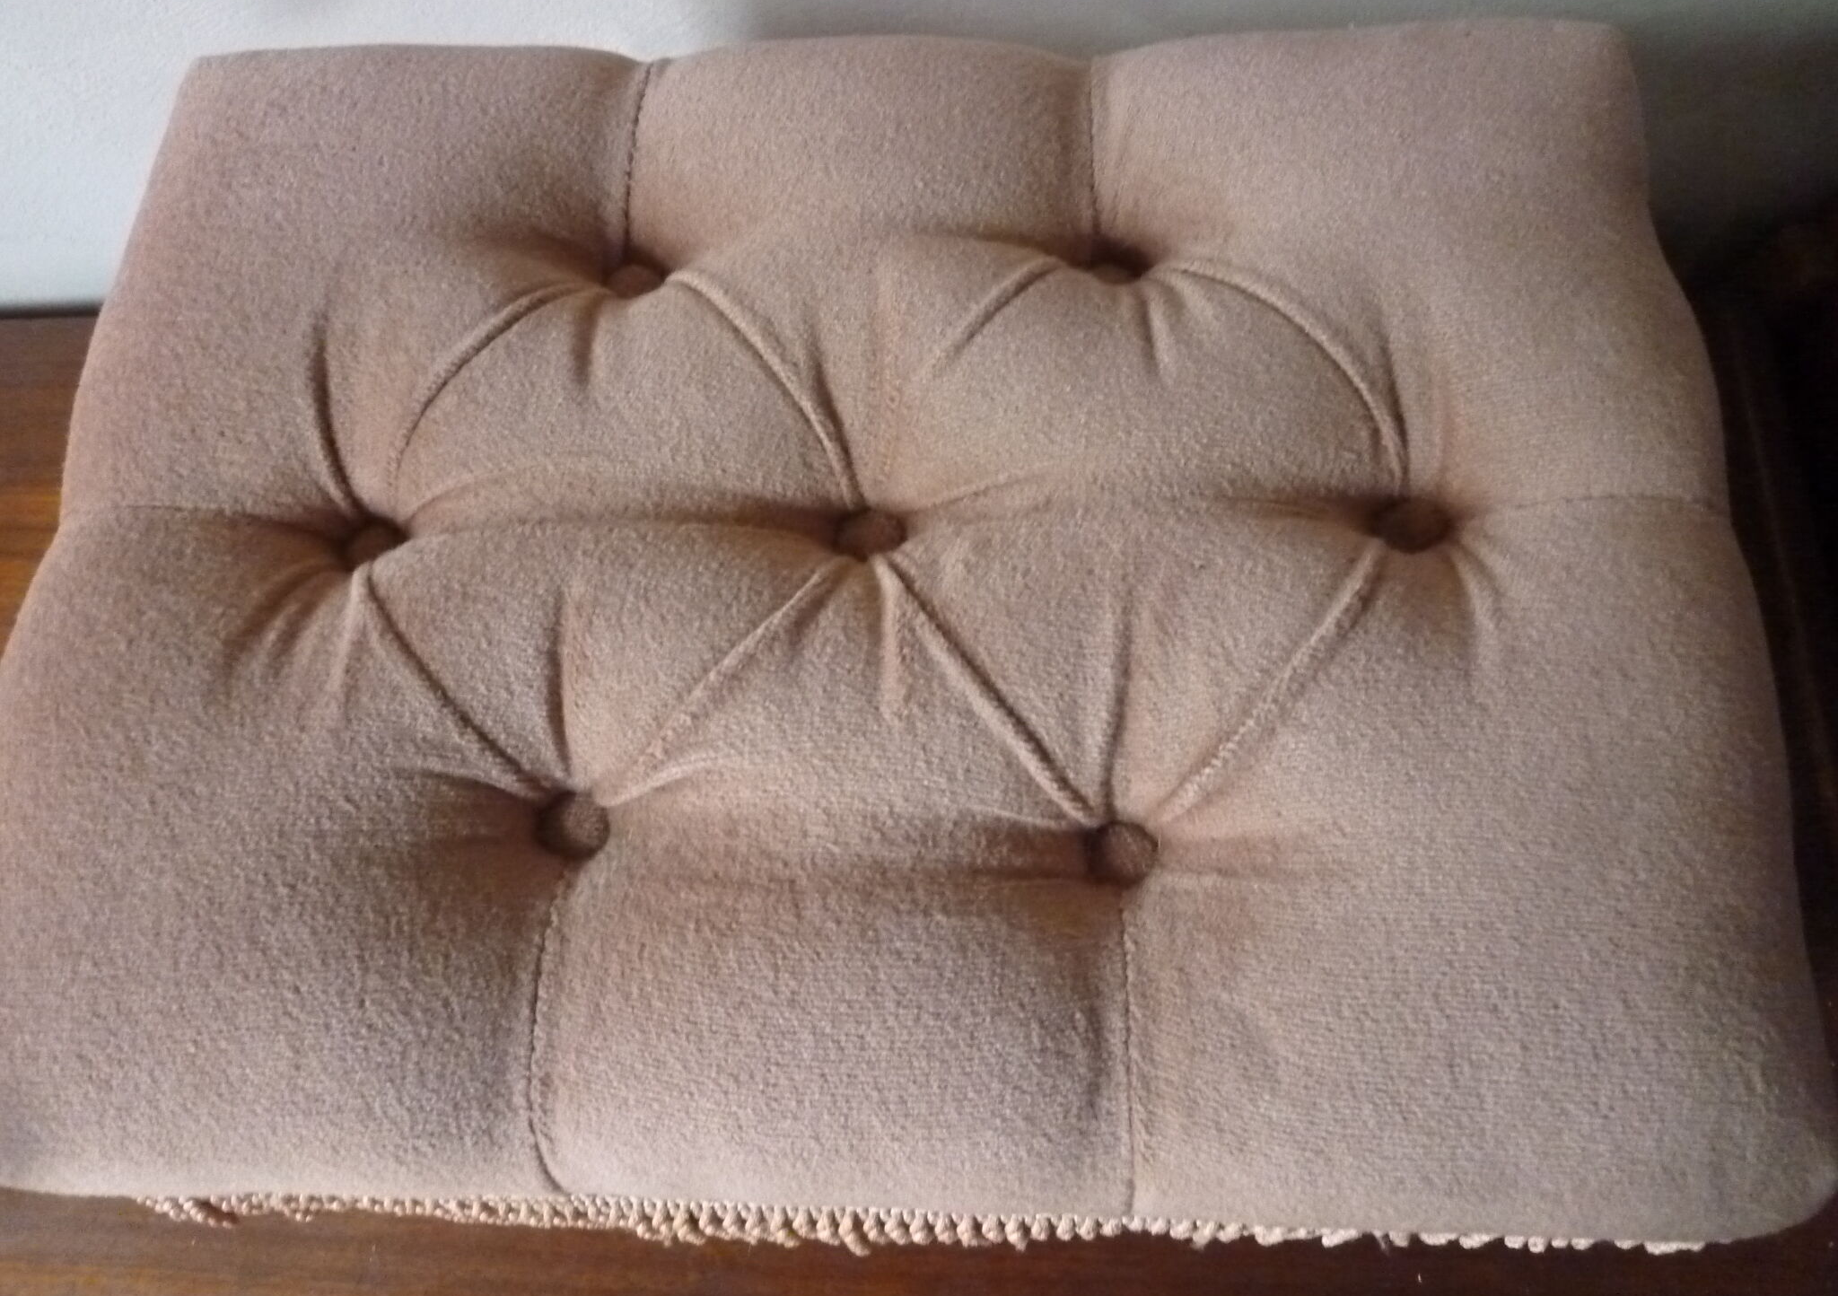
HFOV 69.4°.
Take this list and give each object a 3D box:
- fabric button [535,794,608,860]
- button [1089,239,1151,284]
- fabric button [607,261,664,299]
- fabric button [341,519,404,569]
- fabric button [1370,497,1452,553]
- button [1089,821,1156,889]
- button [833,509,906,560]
[{"bbox_3d":[-0.093,0.048,0.356,0.020,0.008,0.020,0,69,9],"label":"fabric button"},{"bbox_3d":[0.058,-0.111,0.384,0.020,0.008,0.020,0,69,9],"label":"button"},{"bbox_3d":[-0.086,-0.112,0.405,0.020,0.008,0.020,0,69,9],"label":"fabric button"},{"bbox_3d":[-0.162,-0.030,0.393,0.020,0.008,0.020,0,69,9],"label":"fabric button"},{"bbox_3d":[0.130,-0.033,0.350,0.020,0.008,0.020,0,69,9],"label":"fabric button"},{"bbox_3d":[0.051,0.052,0.335,0.020,0.008,0.020,0,69,9],"label":"button"},{"bbox_3d":[-0.014,-0.032,0.370,0.020,0.008,0.020,0,69,9],"label":"button"}]

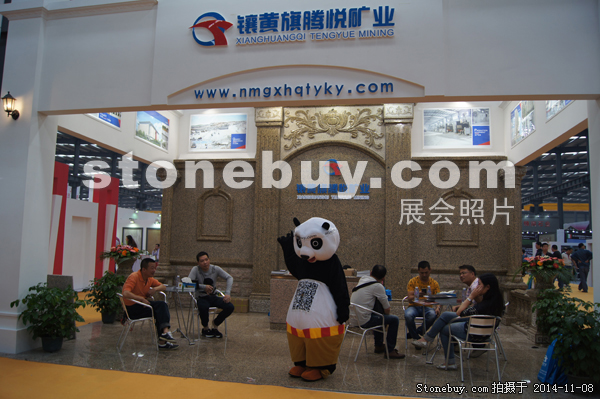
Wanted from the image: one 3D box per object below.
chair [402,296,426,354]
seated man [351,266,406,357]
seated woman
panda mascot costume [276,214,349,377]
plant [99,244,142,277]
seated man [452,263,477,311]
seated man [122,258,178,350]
[{"bbox_3d":[1.897,1.873,6.918,0.560,0.760,0.570,0,-5,14],"label":"chair"},{"bbox_3d":[1.027,1.500,6.132,0.800,1.220,0.520,4,-6,-28],"label":"seated man"},{"bbox_3d":[1.952,1.517,5.545,0.980,1.210,0.500,0,-5,12],"label":"seated woman"},{"bbox_3d":[0.150,1.104,5.197,0.750,1.800,0.640,-1,-6,31],"label":"panda mascot costume"},{"bbox_3d":[-3.438,1.171,8.679,0.740,0.600,0.660,2,-5,-10],"label":"plant"},{"bbox_3d":[2.422,1.583,6.382,0.850,1.270,0.540,1,-5,0],"label":"seated man"},{"bbox_3d":[-2.167,1.501,6.530,0.820,1.280,0.530,1,-5,-2],"label":"seated man"}]

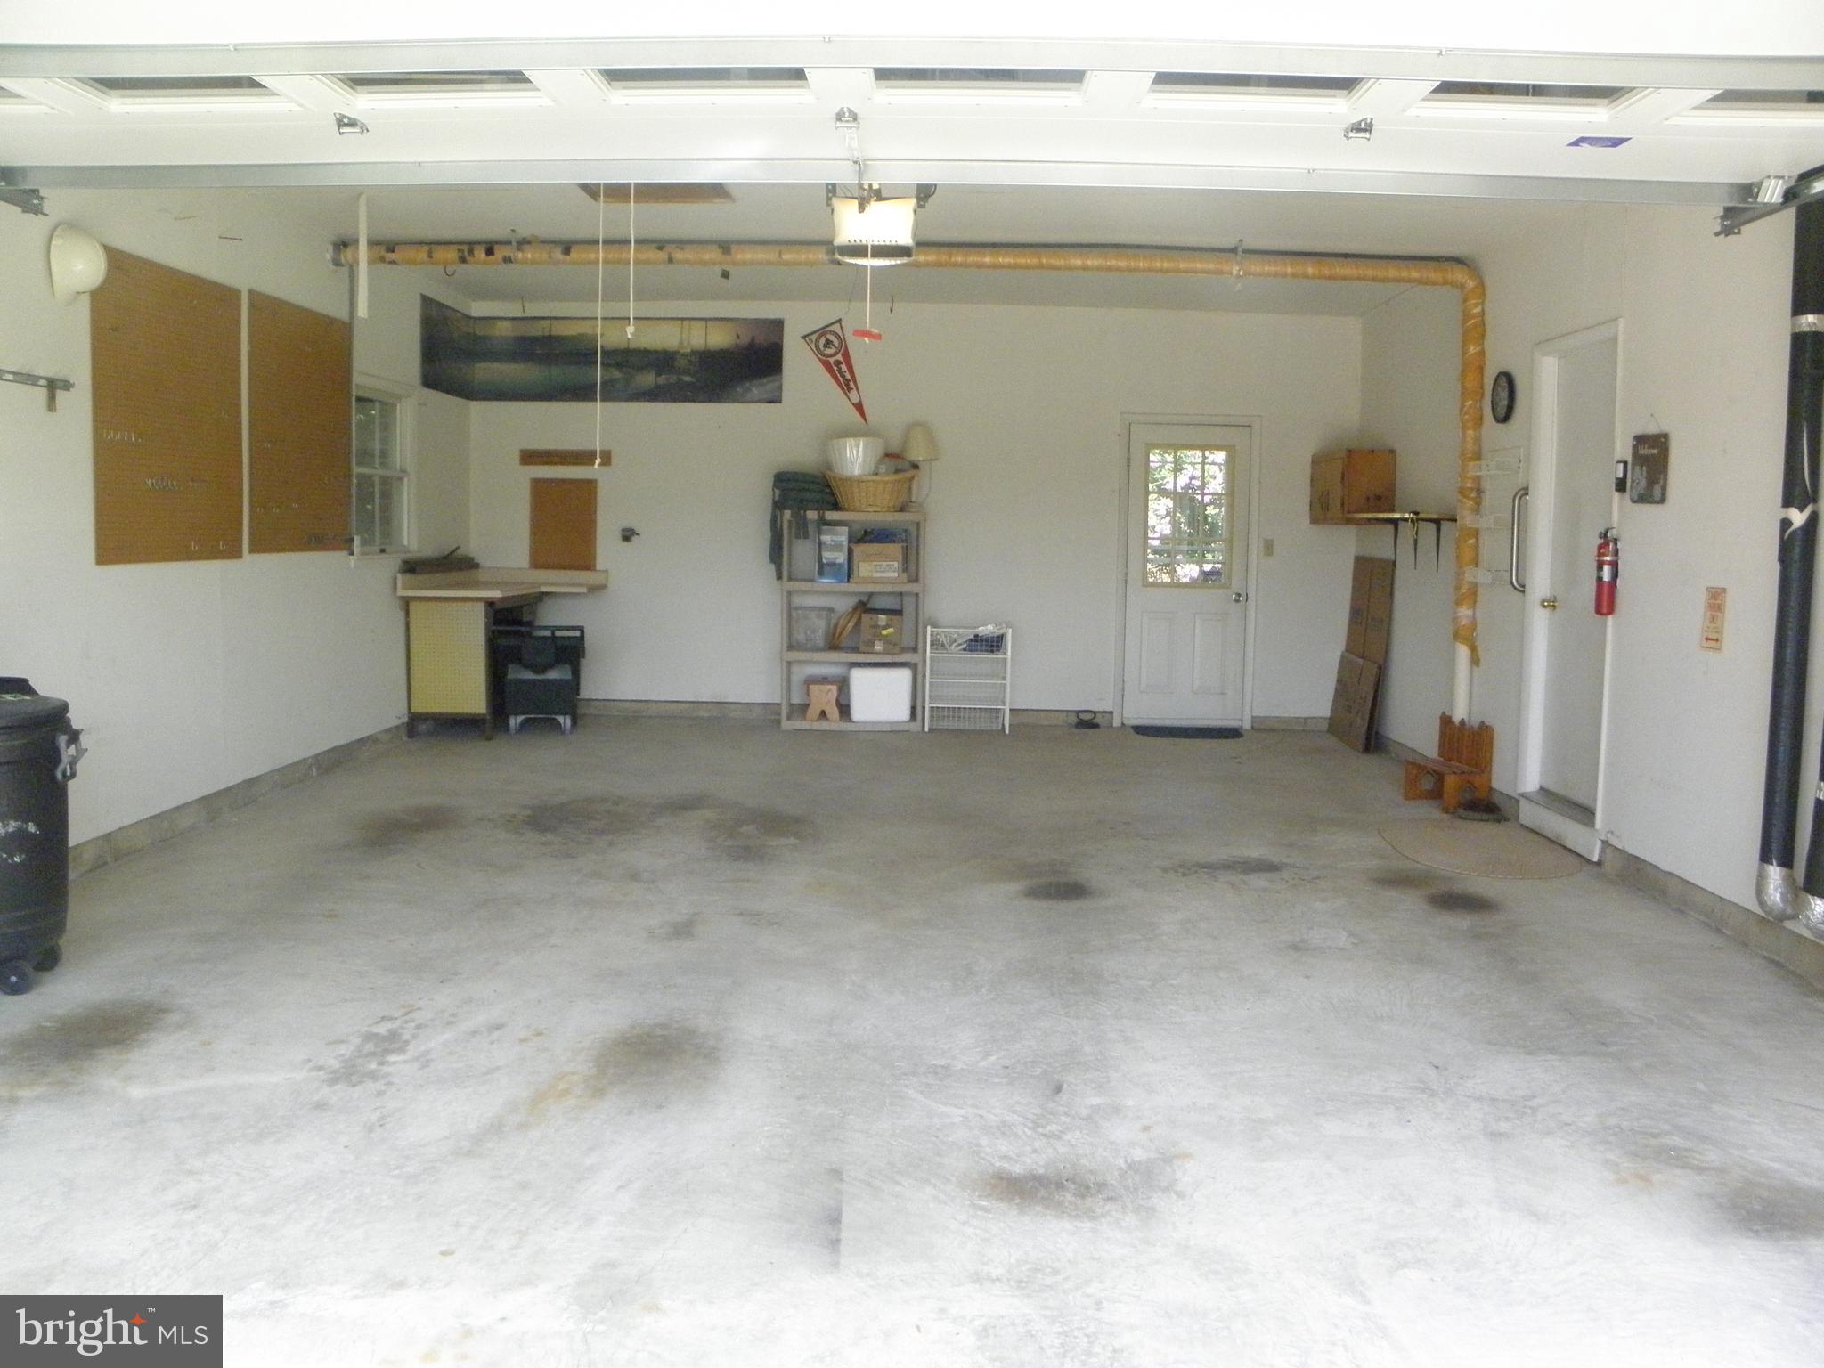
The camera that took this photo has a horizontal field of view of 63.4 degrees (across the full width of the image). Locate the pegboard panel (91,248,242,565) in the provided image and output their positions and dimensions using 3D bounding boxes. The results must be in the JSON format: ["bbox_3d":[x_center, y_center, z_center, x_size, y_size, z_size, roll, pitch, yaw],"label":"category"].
[{"bbox_3d":[-3.022,-1.096,6.051,0.025,1.190,1.200,1,6,0],"label":"pegboard panel"}]

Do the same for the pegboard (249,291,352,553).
[{"bbox_3d":[-3.009,-1.252,7.341,0.025,1.200,1.200,1,6,0],"label":"pegboard"}]

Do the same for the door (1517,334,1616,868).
[{"bbox_3d":[3.054,-0.452,6.789,0.120,2.270,0.880,1,6,0],"label":"door"}]

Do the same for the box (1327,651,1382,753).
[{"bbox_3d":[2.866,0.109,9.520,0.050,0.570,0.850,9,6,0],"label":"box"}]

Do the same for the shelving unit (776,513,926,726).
[{"bbox_3d":[-0.379,-0.442,9.931,0.915,1.450,0.420,1,6,0],"label":"shelving unit"}]

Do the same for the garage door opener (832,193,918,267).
[{"bbox_3d":[-0.127,-1.519,4.933,0.275,0.190,0.350,1,6,0],"label":"garage door opener"}]

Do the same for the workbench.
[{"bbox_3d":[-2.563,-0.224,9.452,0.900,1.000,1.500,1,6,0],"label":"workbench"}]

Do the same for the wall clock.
[{"bbox_3d":[3.017,-1.462,7.541,0.045,0.265,0.265,1,6,0],"label":"wall clock"}]

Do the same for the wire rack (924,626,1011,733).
[{"bbox_3d":[0.373,-0.048,9.913,0.540,0.700,0.450,1,6,0],"label":"wire rack"}]

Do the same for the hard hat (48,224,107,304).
[{"bbox_3d":[-2.943,-1.496,5.262,0.150,0.280,0.220,1,6,1],"label":"hard hat"}]

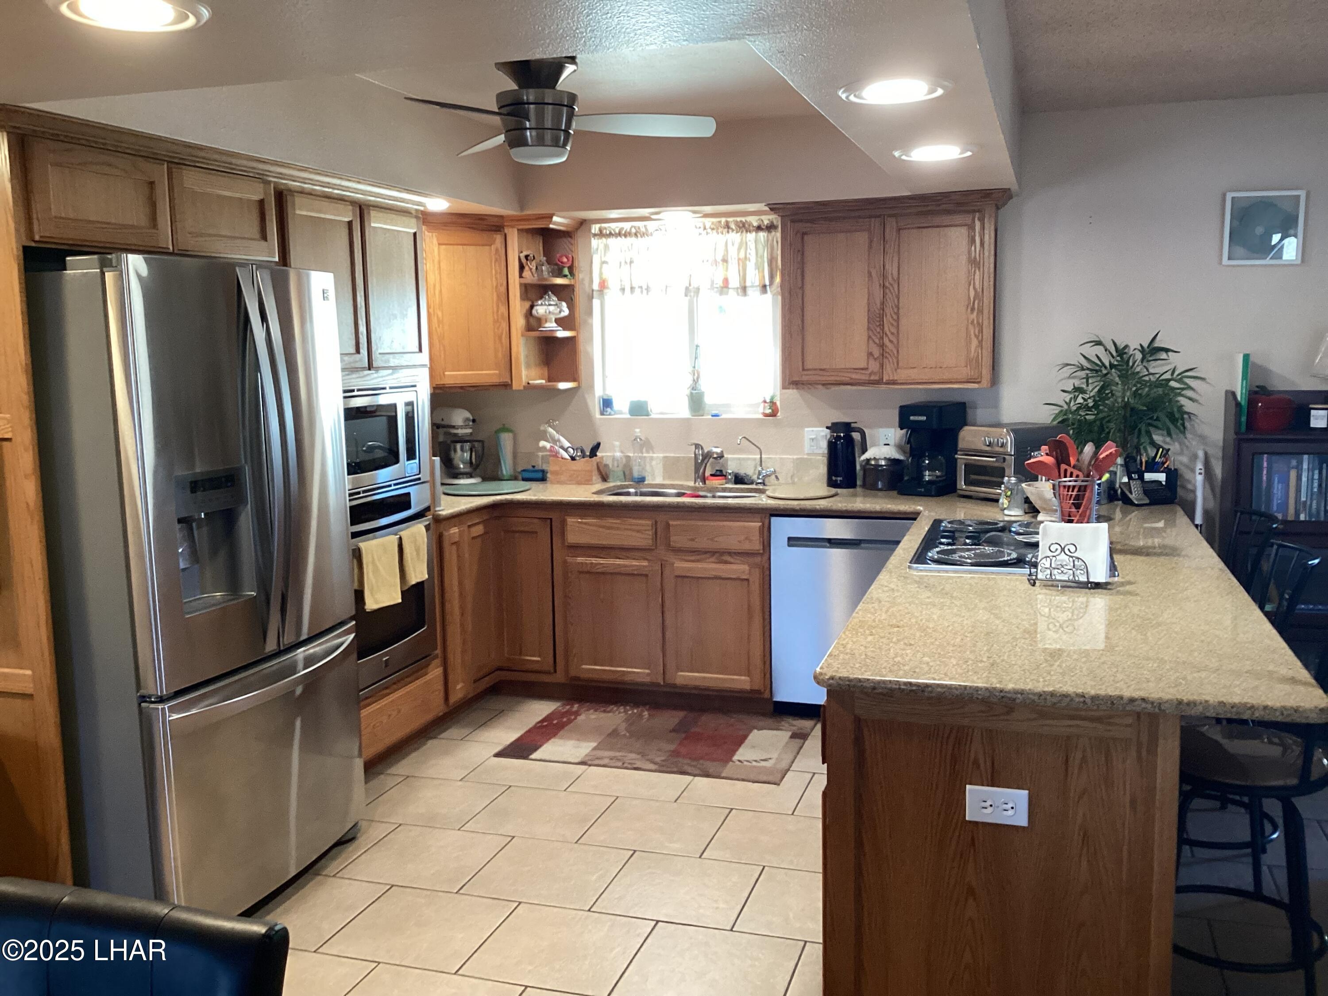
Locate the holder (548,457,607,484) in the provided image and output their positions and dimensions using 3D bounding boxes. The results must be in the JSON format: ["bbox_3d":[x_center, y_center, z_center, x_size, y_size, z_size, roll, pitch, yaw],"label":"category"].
[{"bbox_3d":[-0.405,-0.130,5.507,0.216,0.119,0.129,1,8,17],"label":"holder"}]

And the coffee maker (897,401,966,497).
[{"bbox_3d":[1.109,-0.207,4.941,0.189,0.368,0.238,5,9,36],"label":"coffee maker"}]

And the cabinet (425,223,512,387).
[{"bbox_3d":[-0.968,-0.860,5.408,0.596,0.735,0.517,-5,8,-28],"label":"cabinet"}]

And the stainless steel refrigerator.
[{"bbox_3d":[-1.466,0.250,3.447,0.870,1.785,0.900,1,8,17],"label":"stainless steel refrigerator"}]

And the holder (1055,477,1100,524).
[{"bbox_3d":[1.401,0.022,4.011,0.146,0.154,0.146,1,8,17],"label":"holder"}]

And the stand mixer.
[{"bbox_3d":[-0.961,-0.244,5.643,0.230,0.360,0.350,-6,9,-35],"label":"stand mixer"}]

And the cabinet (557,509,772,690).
[{"bbox_3d":[0.074,0.396,5.282,0.935,0.770,0.625,1,8,17],"label":"cabinet"}]

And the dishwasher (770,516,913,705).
[{"bbox_3d":[0.811,0.438,5.042,0.602,0.810,0.610,1,8,17],"label":"dishwasher"}]

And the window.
[{"bbox_3d":[0.099,-0.808,5.420,0.879,0.884,0.119,1,8,17],"label":"window"}]

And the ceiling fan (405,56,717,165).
[{"bbox_3d":[-0.387,-1.164,3.519,1.020,0.340,1.000,-2,7,-6],"label":"ceiling fan"}]

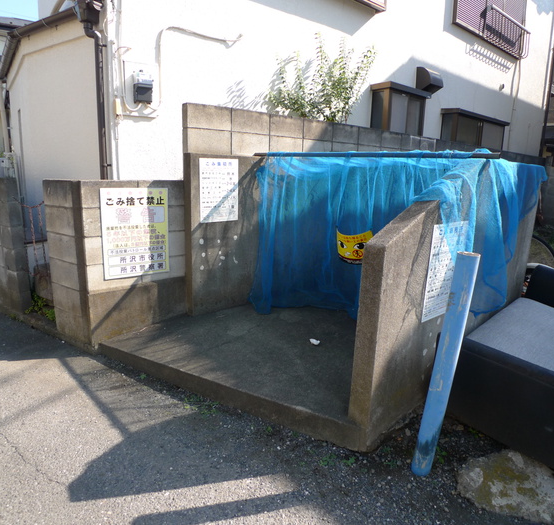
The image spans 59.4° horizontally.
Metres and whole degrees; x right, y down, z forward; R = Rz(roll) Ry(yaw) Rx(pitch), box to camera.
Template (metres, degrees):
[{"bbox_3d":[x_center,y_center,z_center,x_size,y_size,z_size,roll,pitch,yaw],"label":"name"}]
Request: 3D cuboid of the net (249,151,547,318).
[{"bbox_3d":[0.736,-0.178,3.792,2.060,1.310,1.430,11,14,43],"label":"net"}]

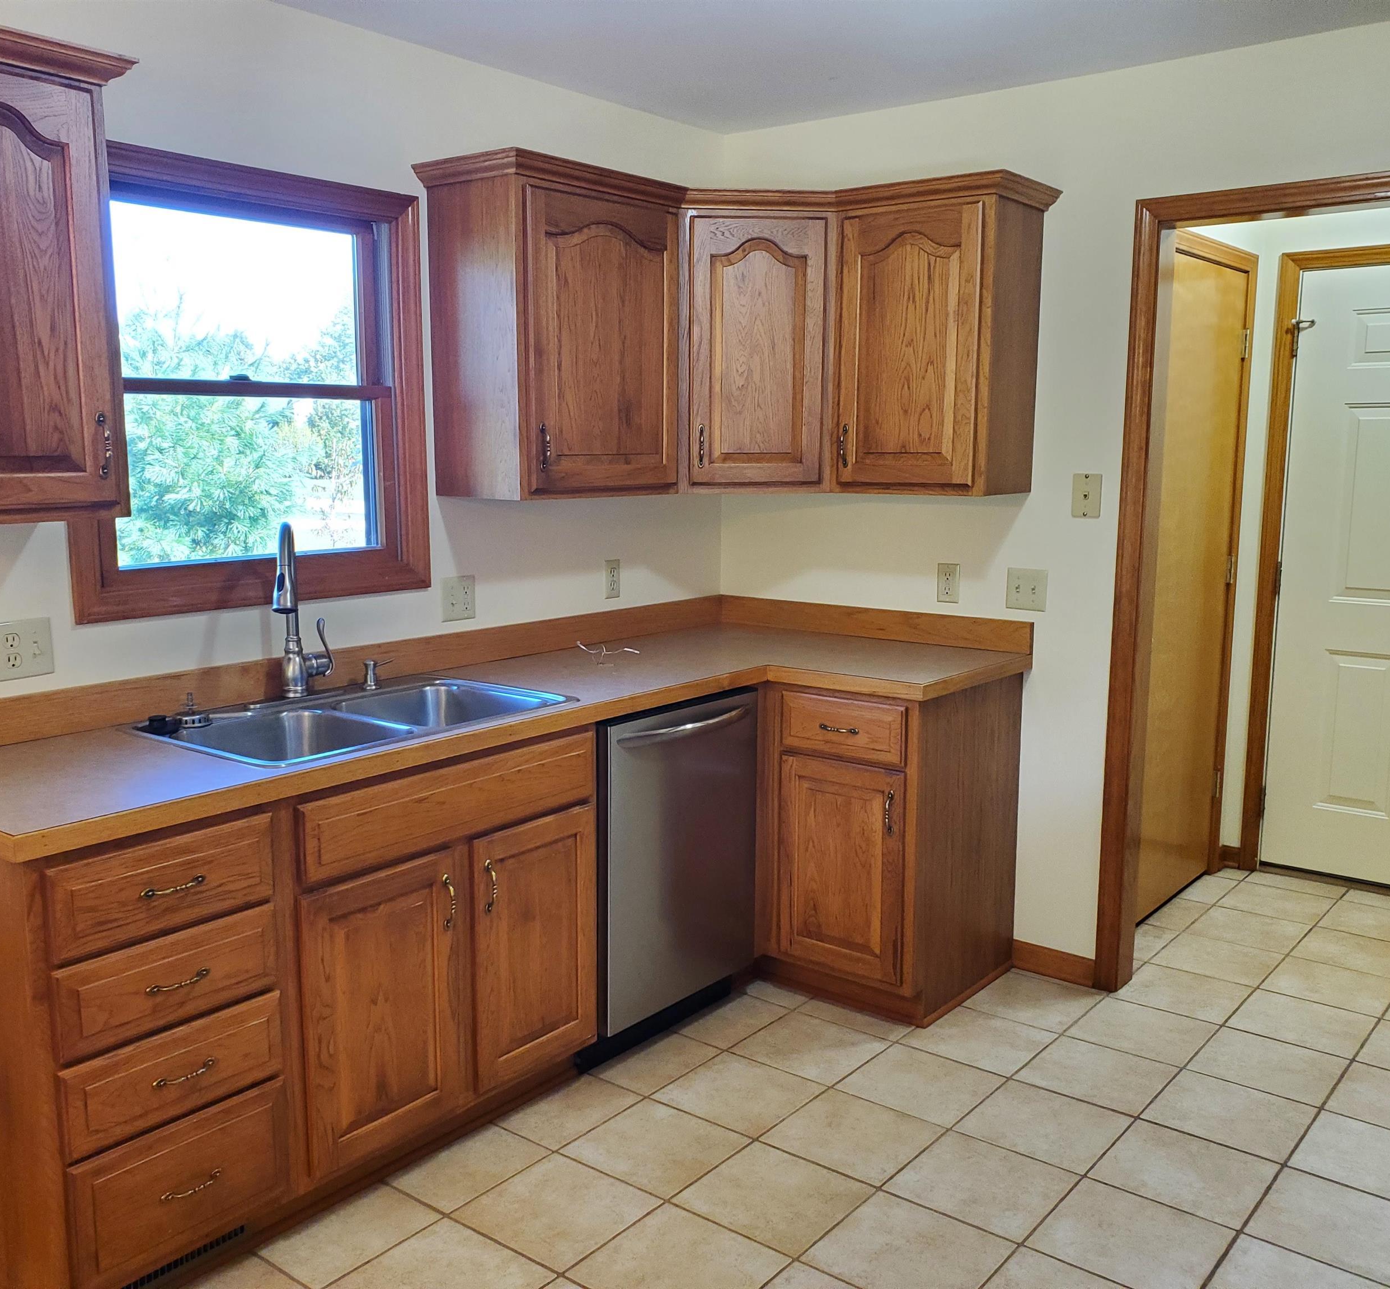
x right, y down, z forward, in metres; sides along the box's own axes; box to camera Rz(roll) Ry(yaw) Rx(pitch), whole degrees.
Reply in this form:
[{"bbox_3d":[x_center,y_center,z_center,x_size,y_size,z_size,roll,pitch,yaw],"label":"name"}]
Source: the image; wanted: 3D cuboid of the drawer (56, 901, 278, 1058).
[{"bbox_3d":[-1.015,0.532,2.245,0.460,0.150,0.381,6,10,38],"label":"drawer"}]

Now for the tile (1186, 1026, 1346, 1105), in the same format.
[{"bbox_3d":[1.399,1.029,3.146,0.303,0.010,0.297,6,11,39],"label":"tile"}]

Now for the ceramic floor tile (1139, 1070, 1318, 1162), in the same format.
[{"bbox_3d":[1.195,1.054,2.885,0.295,0.010,0.295,6,10,38],"label":"ceramic floor tile"}]

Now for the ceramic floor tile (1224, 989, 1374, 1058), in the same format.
[{"bbox_3d":[1.590,0.994,3.377,0.303,0.010,0.297,6,11,39],"label":"ceramic floor tile"}]

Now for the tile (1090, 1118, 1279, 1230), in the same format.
[{"bbox_3d":[1.008,1.087,2.656,0.295,0.010,0.295,6,10,38],"label":"tile"}]

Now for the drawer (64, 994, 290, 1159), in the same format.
[{"bbox_3d":[-1.020,0.702,2.288,0.435,0.154,0.383,6,10,38],"label":"drawer"}]

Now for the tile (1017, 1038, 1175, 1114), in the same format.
[{"bbox_3d":[0.970,1.039,3.111,0.304,0.010,0.298,6,10,38],"label":"tile"}]

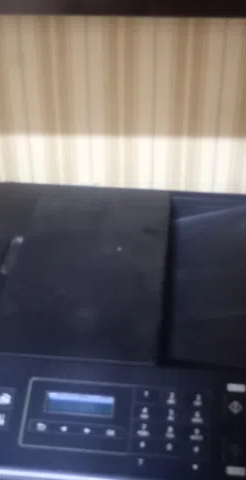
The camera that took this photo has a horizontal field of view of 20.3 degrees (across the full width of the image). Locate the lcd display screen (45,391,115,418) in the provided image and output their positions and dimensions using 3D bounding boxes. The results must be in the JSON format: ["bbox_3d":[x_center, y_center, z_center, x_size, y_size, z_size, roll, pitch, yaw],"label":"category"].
[{"bbox_3d":[-0.032,0.122,0.511,0.050,0.004,0.015,4,59,4],"label":"lcd display screen"}]

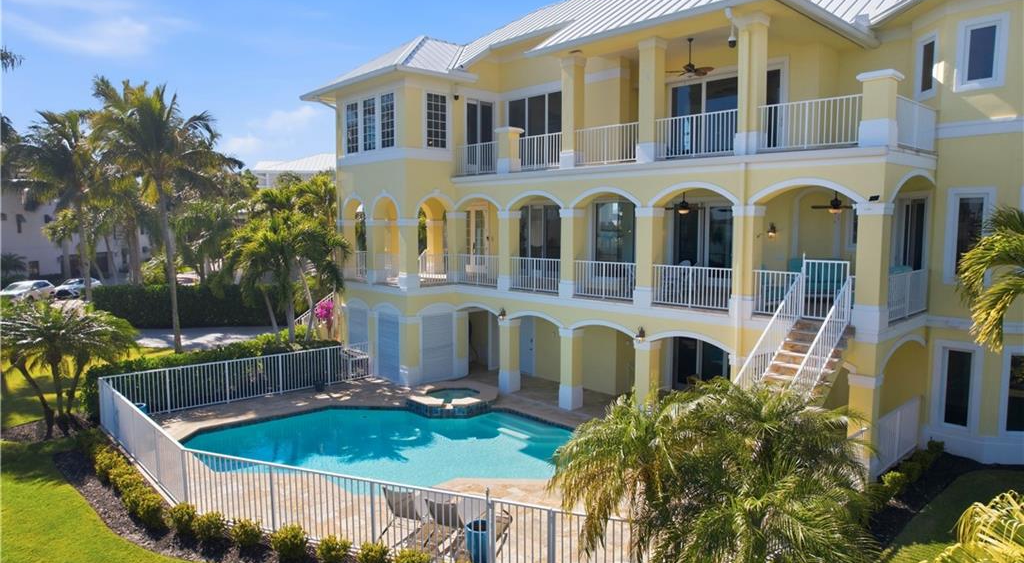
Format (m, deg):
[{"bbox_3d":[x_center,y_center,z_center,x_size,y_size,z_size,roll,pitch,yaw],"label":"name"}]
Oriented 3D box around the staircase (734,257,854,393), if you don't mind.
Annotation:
[{"bbox_3d":[4.739,2.011,11.353,4.920,4.670,1.130,-5,8,-43],"label":"staircase"}]

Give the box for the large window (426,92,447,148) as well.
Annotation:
[{"bbox_3d":[-2.490,-5.260,20.500,0.770,1.760,0.120,-5,7,-39],"label":"large window"}]

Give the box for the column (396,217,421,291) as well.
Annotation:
[{"bbox_3d":[-3.321,-0.841,20.393,0.520,2.400,0.520,-5,7,-38],"label":"column"}]

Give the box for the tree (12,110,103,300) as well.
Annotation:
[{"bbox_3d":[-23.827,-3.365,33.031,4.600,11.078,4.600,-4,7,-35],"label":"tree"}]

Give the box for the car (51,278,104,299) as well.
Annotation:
[{"bbox_3d":[-33.268,0.410,48.231,1.850,1.460,4.900,-2,6,-18],"label":"car"}]

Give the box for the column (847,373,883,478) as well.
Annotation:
[{"bbox_3d":[6.989,2.938,12.423,0.530,2.189,0.509,-5,8,-44],"label":"column"}]

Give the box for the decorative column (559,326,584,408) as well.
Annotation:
[{"bbox_3d":[1.738,2.527,18.263,0.512,2.344,0.523,-5,8,-43],"label":"decorative column"}]

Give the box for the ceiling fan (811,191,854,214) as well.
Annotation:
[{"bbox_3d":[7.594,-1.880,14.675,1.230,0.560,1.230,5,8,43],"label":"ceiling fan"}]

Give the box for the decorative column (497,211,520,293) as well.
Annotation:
[{"bbox_3d":[-0.074,-0.978,19.836,0.512,2.518,0.545,-5,8,-43],"label":"decorative column"}]

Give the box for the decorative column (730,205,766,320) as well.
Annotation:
[{"bbox_3d":[5.357,-0.450,14.150,0.572,2.529,0.545,-5,8,-43],"label":"decorative column"}]

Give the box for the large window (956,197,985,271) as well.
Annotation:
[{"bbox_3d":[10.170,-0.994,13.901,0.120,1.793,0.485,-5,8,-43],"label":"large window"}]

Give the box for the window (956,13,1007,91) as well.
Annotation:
[{"bbox_3d":[9.472,-4.627,12.648,0.120,1.420,0.816,-5,8,-44],"label":"window"}]

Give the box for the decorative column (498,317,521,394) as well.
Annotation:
[{"bbox_3d":[-0.050,2.286,19.614,0.519,2.321,0.503,-5,8,-44],"label":"decorative column"}]

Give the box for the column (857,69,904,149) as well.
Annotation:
[{"bbox_3d":[7.140,-3.301,12.172,0.632,1.395,0.572,-5,8,-43],"label":"column"}]

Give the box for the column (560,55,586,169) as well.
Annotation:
[{"bbox_3d":[1.719,-4.658,17.449,0.520,2.980,0.510,5,8,43],"label":"column"}]

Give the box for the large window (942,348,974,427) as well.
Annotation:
[{"bbox_3d":[9.467,2.258,13.331,0.120,1.659,0.541,-5,8,-44],"label":"large window"}]

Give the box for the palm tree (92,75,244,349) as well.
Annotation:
[{"bbox_3d":[-14.342,-2.652,26.139,5.400,11.527,5.400,-4,6,-29],"label":"palm tree"}]

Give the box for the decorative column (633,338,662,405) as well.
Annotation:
[{"bbox_3d":[3.545,2.673,16.373,0.540,2.398,0.529,-5,8,-43],"label":"decorative column"}]

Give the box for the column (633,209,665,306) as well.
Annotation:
[{"bbox_3d":[3.448,-0.600,15.721,0.530,2.480,0.509,-5,8,-44],"label":"column"}]

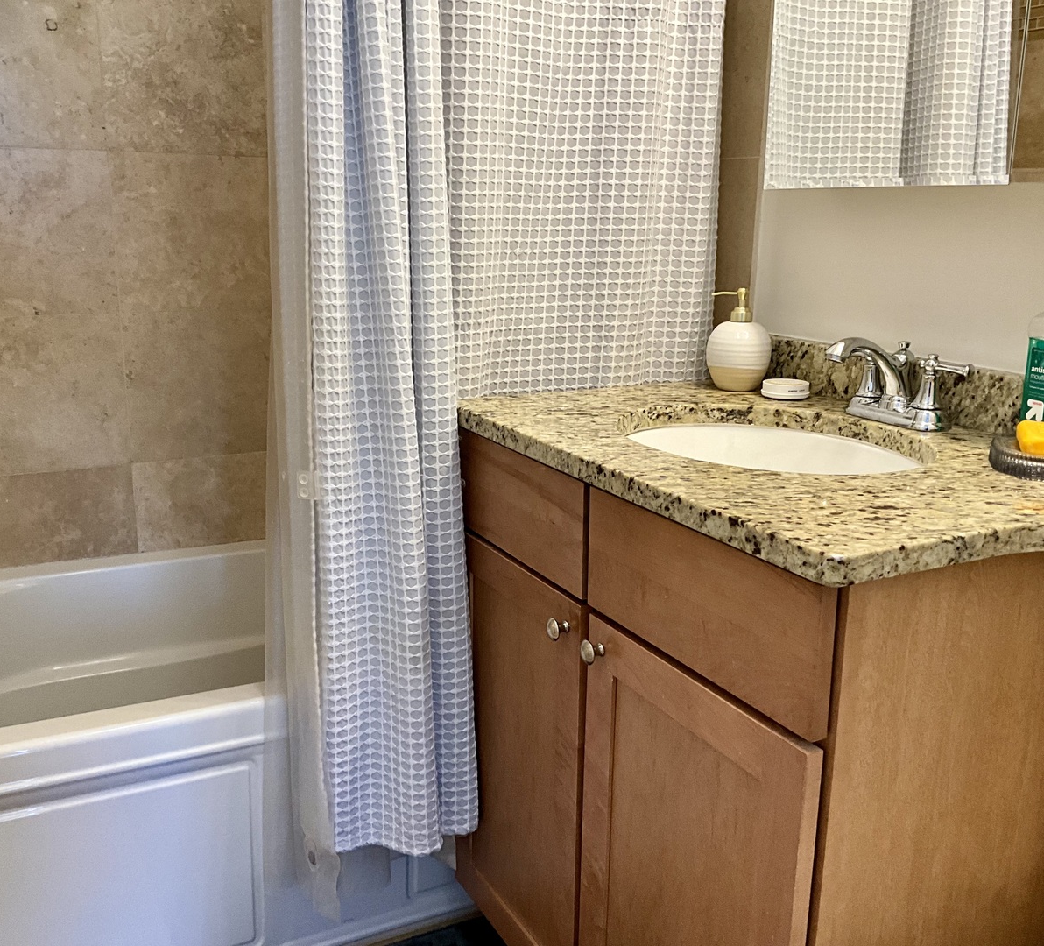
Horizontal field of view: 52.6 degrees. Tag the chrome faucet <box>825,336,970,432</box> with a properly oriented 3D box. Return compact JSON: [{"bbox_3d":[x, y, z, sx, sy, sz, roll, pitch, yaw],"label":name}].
[{"bbox_3d":[0.456,-0.120,1.378,0.154,0.115,0.226,-6,15,-27],"label":"chrome faucet"}]

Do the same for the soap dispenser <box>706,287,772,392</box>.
[{"bbox_3d":[0.342,-0.210,1.652,0.103,0.156,0.101,2,14,4],"label":"soap dispenser"}]

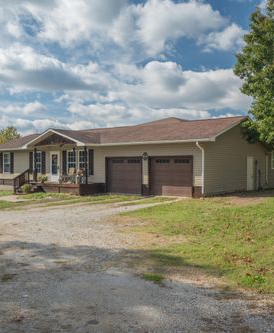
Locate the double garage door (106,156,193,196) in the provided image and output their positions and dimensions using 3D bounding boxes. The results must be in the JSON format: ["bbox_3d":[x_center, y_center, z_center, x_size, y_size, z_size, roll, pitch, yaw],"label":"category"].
[{"bbox_3d":[0.491,0.547,20.032,5.880,2.180,0.160,0,0,36],"label":"double garage door"}]

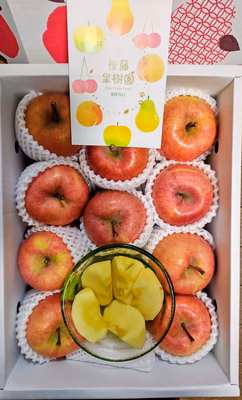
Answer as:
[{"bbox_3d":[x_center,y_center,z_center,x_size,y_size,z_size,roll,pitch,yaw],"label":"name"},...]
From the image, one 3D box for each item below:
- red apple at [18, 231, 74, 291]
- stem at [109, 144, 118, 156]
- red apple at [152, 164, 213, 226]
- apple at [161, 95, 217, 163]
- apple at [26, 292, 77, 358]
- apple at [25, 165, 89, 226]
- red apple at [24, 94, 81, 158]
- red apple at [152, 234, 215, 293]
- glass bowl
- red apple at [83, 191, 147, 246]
[{"bbox_3d":[-0.094,0.079,0.346,0.081,0.072,0.081,0,83,-8],"label":"red apple"},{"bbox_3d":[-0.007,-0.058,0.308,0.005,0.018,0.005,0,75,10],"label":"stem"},{"bbox_3d":[0.080,-0.006,0.346,0.086,0.076,0.086,0,92,8],"label":"red apple"},{"bbox_3d":[0.085,-0.094,0.344,0.083,0.074,0.083,0,104,5],"label":"apple"},{"bbox_3d":[-0.089,0.166,0.349,0.085,0.076,0.085,0,78,-18],"label":"apple"},{"bbox_3d":[-0.085,-0.008,0.343,0.085,0.076,0.085,0,92,-16],"label":"apple"},{"bbox_3d":[-0.089,-0.095,0.340,0.083,0.074,0.083,0,97,-17],"label":"red apple"},{"bbox_3d":[0.080,0.082,0.349,0.085,0.076,0.085,0,87,-4],"label":"red apple"},{"bbox_3d":[-0.003,0.109,0.304,0.121,0.050,0.121,0,89,-1],"label":"glass bowl"},{"bbox_3d":[-0.006,0.025,0.346,0.085,0.075,0.085,0,92,4],"label":"red apple"}]

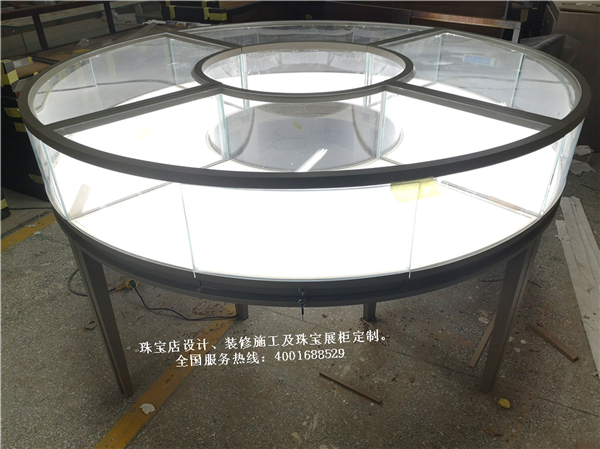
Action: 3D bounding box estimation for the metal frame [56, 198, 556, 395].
[{"bbox_3d":[0.021,-0.052,2.035,1.862,0.745,1.862,-1,32,1],"label":"metal frame"}]

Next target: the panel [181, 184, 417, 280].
[{"bbox_3d":[0.000,0.024,1.037,0.502,0.247,0.041,0,32,1],"label":"panel"}]

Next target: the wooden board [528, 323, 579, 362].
[{"bbox_3d":[1.026,0.474,1.895,0.035,0.015,0.211,-15,35,-21],"label":"wooden board"}]

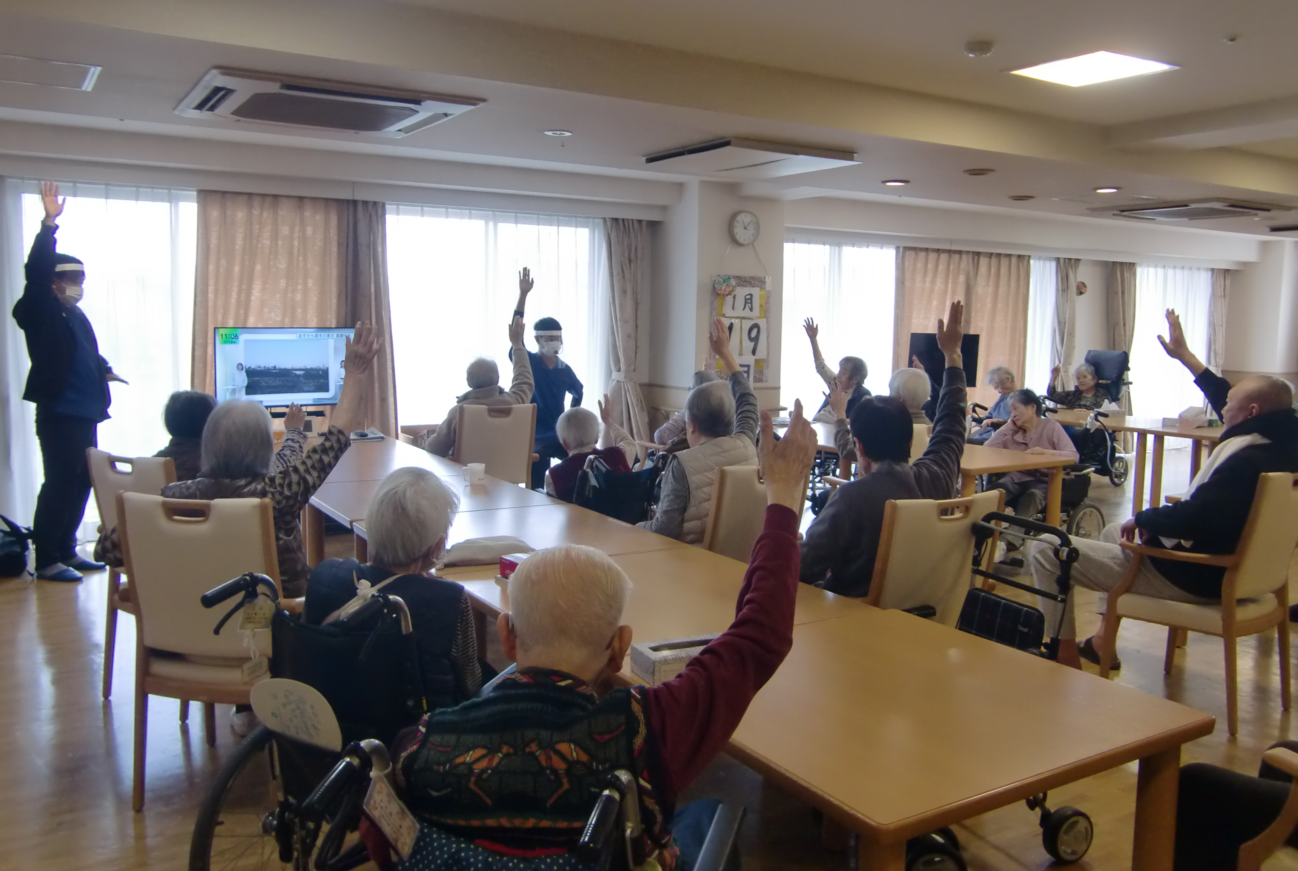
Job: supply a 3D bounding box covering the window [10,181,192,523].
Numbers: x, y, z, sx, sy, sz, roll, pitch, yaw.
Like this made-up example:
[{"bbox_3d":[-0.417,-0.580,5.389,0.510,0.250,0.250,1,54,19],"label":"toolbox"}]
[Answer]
[{"bbox_3d":[-3.415,-0.477,6.604,1.040,2.160,0.100,-3,8,-32],"label":"window"}]

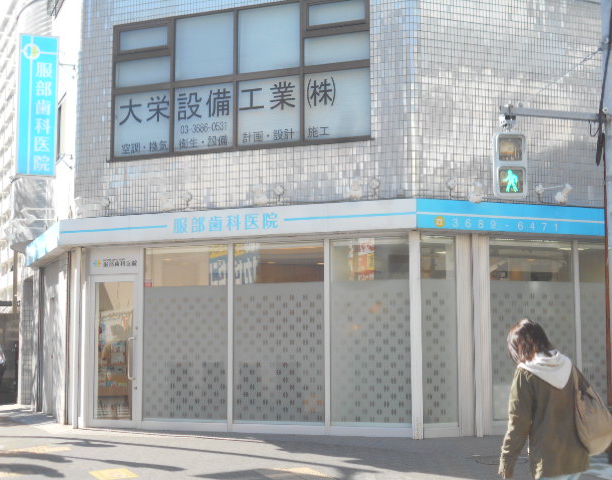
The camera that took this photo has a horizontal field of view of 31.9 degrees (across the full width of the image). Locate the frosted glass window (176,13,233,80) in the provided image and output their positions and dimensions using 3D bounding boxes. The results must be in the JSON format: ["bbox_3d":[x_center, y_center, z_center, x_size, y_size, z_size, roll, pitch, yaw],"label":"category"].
[{"bbox_3d":[-1.439,-2.728,15.139,0.933,0.909,0.080,-3,-7,22],"label":"frosted glass window"}]

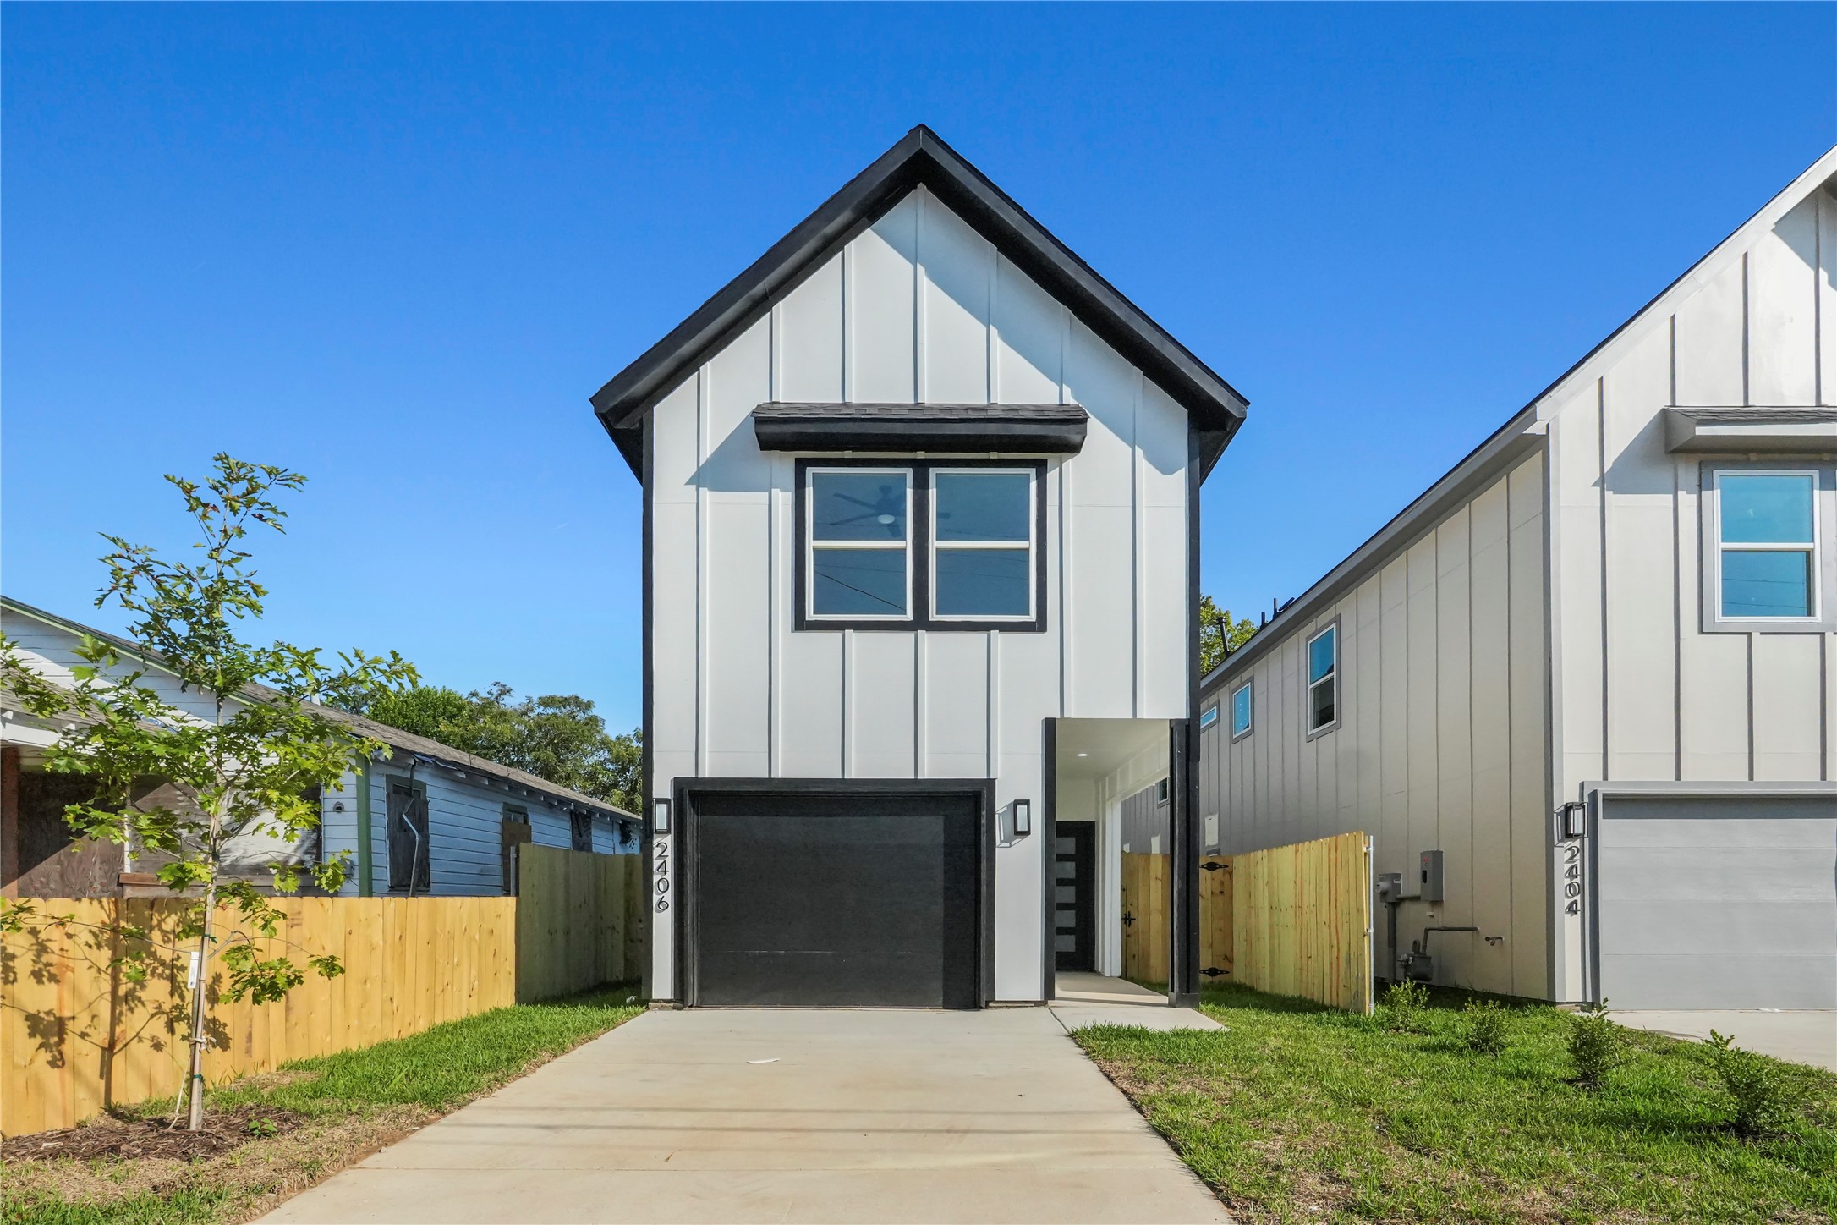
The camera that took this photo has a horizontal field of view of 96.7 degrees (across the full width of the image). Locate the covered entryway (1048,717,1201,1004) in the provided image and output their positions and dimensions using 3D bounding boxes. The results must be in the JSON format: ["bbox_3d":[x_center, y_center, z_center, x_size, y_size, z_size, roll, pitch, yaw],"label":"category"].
[{"bbox_3d":[1.930,2.400,8.900,1.420,2.680,2.600,0,0,0],"label":"covered entryway"}]

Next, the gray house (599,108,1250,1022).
[{"bbox_3d":[0.020,-0.300,12.300,5.850,8.000,10.000,0,0,0],"label":"gray house"}]

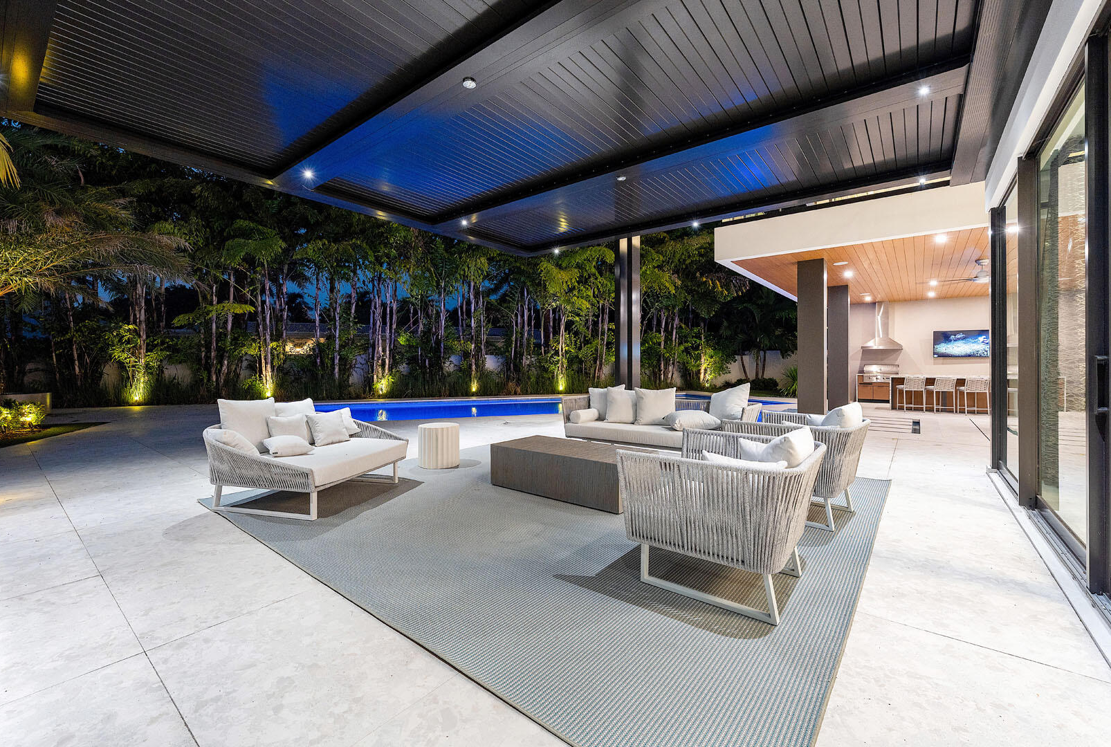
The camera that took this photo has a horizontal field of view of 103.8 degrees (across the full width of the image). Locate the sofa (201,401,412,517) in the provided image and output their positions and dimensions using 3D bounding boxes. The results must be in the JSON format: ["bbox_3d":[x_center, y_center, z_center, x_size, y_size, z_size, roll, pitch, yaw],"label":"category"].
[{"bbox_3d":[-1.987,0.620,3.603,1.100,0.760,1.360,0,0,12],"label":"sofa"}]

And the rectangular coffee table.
[{"bbox_3d":[0.146,0.820,3.770,1.310,0.360,0.680,0,0,39],"label":"rectangular coffee table"}]

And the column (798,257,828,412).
[{"bbox_3d":[5.453,-0.675,9.227,0.470,3.350,0.470,0,0,40],"label":"column"}]

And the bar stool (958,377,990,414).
[{"bbox_3d":[10.170,0.550,10.640,0.500,0.900,0.500,0,0,15],"label":"bar stool"}]

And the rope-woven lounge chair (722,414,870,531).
[{"bbox_3d":[1.755,0.655,3.135,0.800,0.690,0.930,0,0,44],"label":"rope-woven lounge chair"}]

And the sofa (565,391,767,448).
[{"bbox_3d":[1.090,0.625,5.190,2.370,0.750,0.920,0,0,40],"label":"sofa"}]

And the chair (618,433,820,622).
[{"bbox_3d":[0.827,0.655,2.088,0.800,0.690,0.930,0,0,38],"label":"chair"}]

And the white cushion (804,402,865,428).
[{"bbox_3d":[1.930,0.405,3.020,0.460,0.420,0.180,0,22,-46],"label":"white cushion"}]

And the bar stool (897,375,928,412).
[{"bbox_3d":[9.260,0.550,11.350,0.500,0.900,0.500,0,0,15],"label":"bar stool"}]

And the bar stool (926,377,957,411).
[{"bbox_3d":[9.730,0.550,11.000,0.500,0.900,0.500,0,0,15],"label":"bar stool"}]

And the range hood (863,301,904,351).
[{"bbox_3d":[10.940,-1.580,14.580,1.080,1.600,0.600,0,0,40],"label":"range hood"}]

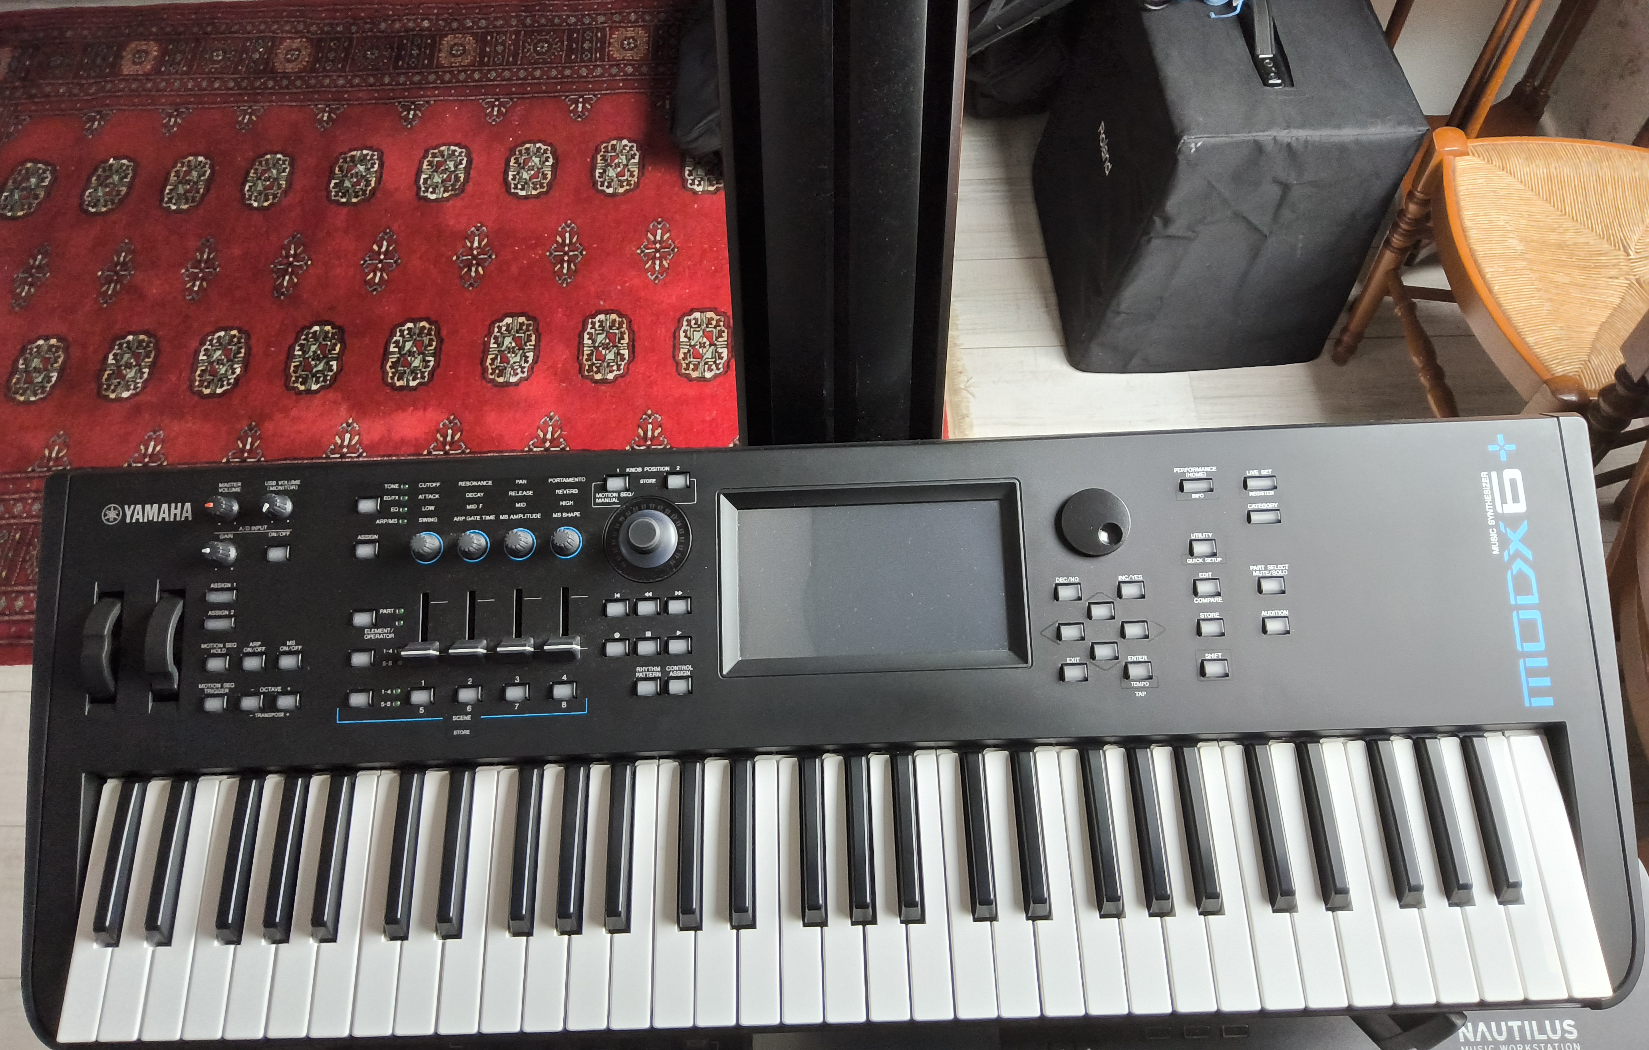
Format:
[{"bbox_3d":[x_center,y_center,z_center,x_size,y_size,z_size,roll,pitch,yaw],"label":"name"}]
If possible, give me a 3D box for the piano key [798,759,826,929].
[{"bbox_3d":[-0.006,0.178,0.674,0.013,0.013,0.093,-2,68,1],"label":"piano key"}]

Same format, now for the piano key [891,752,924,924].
[{"bbox_3d":[0.047,0.176,0.673,0.013,0.013,0.093,-2,68,1],"label":"piano key"}]

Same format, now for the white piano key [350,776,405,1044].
[{"bbox_3d":[-0.248,0.215,0.684,0.022,0.018,0.142,-2,68,1],"label":"white piano key"}]

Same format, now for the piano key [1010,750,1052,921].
[{"bbox_3d":[0.118,0.175,0.673,0.013,0.013,0.091,-2,68,1],"label":"piano key"}]

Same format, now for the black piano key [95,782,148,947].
[{"bbox_3d":[-0.405,0.193,0.682,0.013,0.011,0.094,-2,69,1],"label":"black piano key"}]

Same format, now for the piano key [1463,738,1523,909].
[{"bbox_3d":[0.377,0.165,0.668,0.013,0.013,0.091,-2,68,1],"label":"piano key"}]

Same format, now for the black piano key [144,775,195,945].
[{"bbox_3d":[-0.375,0.192,0.682,0.013,0.012,0.093,-2,68,1],"label":"black piano key"}]

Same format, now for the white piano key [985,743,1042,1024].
[{"bbox_3d":[0.104,0.202,0.678,0.023,0.019,0.144,-2,69,1],"label":"white piano key"}]

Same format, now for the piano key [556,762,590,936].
[{"bbox_3d":[-0.144,0.184,0.678,0.013,0.013,0.091,-2,68,1],"label":"piano key"}]

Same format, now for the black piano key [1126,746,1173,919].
[{"bbox_3d":[0.184,0.171,0.670,0.013,0.013,0.093,-2,68,1],"label":"black piano key"}]

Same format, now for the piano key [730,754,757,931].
[{"bbox_3d":[-0.046,0.180,0.676,0.013,0.011,0.094,-2,69,1],"label":"piano key"}]

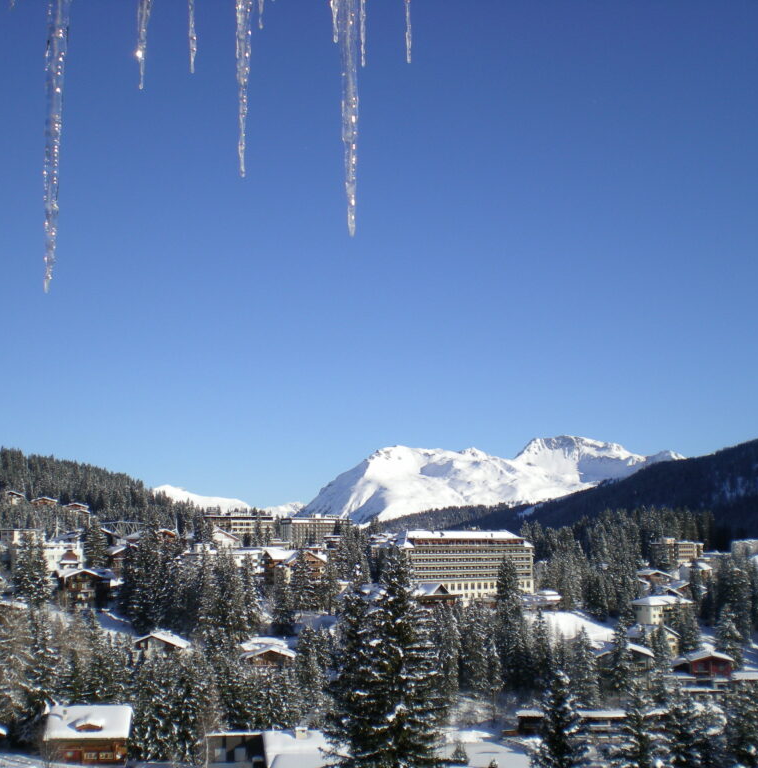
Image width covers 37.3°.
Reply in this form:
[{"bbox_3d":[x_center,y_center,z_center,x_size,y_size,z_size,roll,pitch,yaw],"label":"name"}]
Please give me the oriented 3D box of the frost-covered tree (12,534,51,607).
[{"bbox_3d":[-97.380,52.210,315.000,10.640,19.910,10.640,-1,-9,0],"label":"frost-covered tree"}]

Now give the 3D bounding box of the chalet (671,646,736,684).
[{"bbox_3d":[83.480,72.210,290.000,13.660,8.770,13.660,-2,-9,8],"label":"chalet"}]

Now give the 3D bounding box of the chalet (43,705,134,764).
[{"bbox_3d":[-47.110,56.270,183.000,13.280,7.930,13.970,1,-9,-10],"label":"chalet"}]

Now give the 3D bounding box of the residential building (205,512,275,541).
[{"bbox_3d":[-69.090,72.020,560.000,34.000,15.500,15.000,1,-8,-12],"label":"residential building"}]

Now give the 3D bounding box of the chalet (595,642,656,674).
[{"bbox_3d":[62.320,71.120,285.000,13.200,10.300,11.000,-1,-8,0],"label":"chalet"}]

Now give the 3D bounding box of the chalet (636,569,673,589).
[{"bbox_3d":[115.100,82.070,470.000,12.000,9.500,12.000,1,-8,-14],"label":"chalet"}]

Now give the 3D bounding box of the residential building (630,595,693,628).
[{"bbox_3d":[111.000,88.710,442.000,18.600,11.690,12.400,3,-9,-22],"label":"residential building"}]

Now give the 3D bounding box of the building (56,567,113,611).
[{"bbox_3d":[-79.740,55.910,305.000,12.700,11.200,11.500,-1,-8,2],"label":"building"}]

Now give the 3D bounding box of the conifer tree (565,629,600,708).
[{"bbox_3d":[47.430,66.260,262.000,7.600,18.400,7.600,-1,-8,0],"label":"conifer tree"}]

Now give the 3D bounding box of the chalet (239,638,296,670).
[{"bbox_3d":[-27.110,67.260,275.000,13.000,9.300,12.000,0,-8,-2],"label":"chalet"}]

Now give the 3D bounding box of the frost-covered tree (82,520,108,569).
[{"bbox_3d":[-86.050,49.730,340.000,7.600,16.800,7.600,-1,-8,0],"label":"frost-covered tree"}]

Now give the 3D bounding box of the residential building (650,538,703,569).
[{"bbox_3d":[170.590,97.110,645.000,23.990,16.770,16.540,2,-9,-20],"label":"residential building"}]

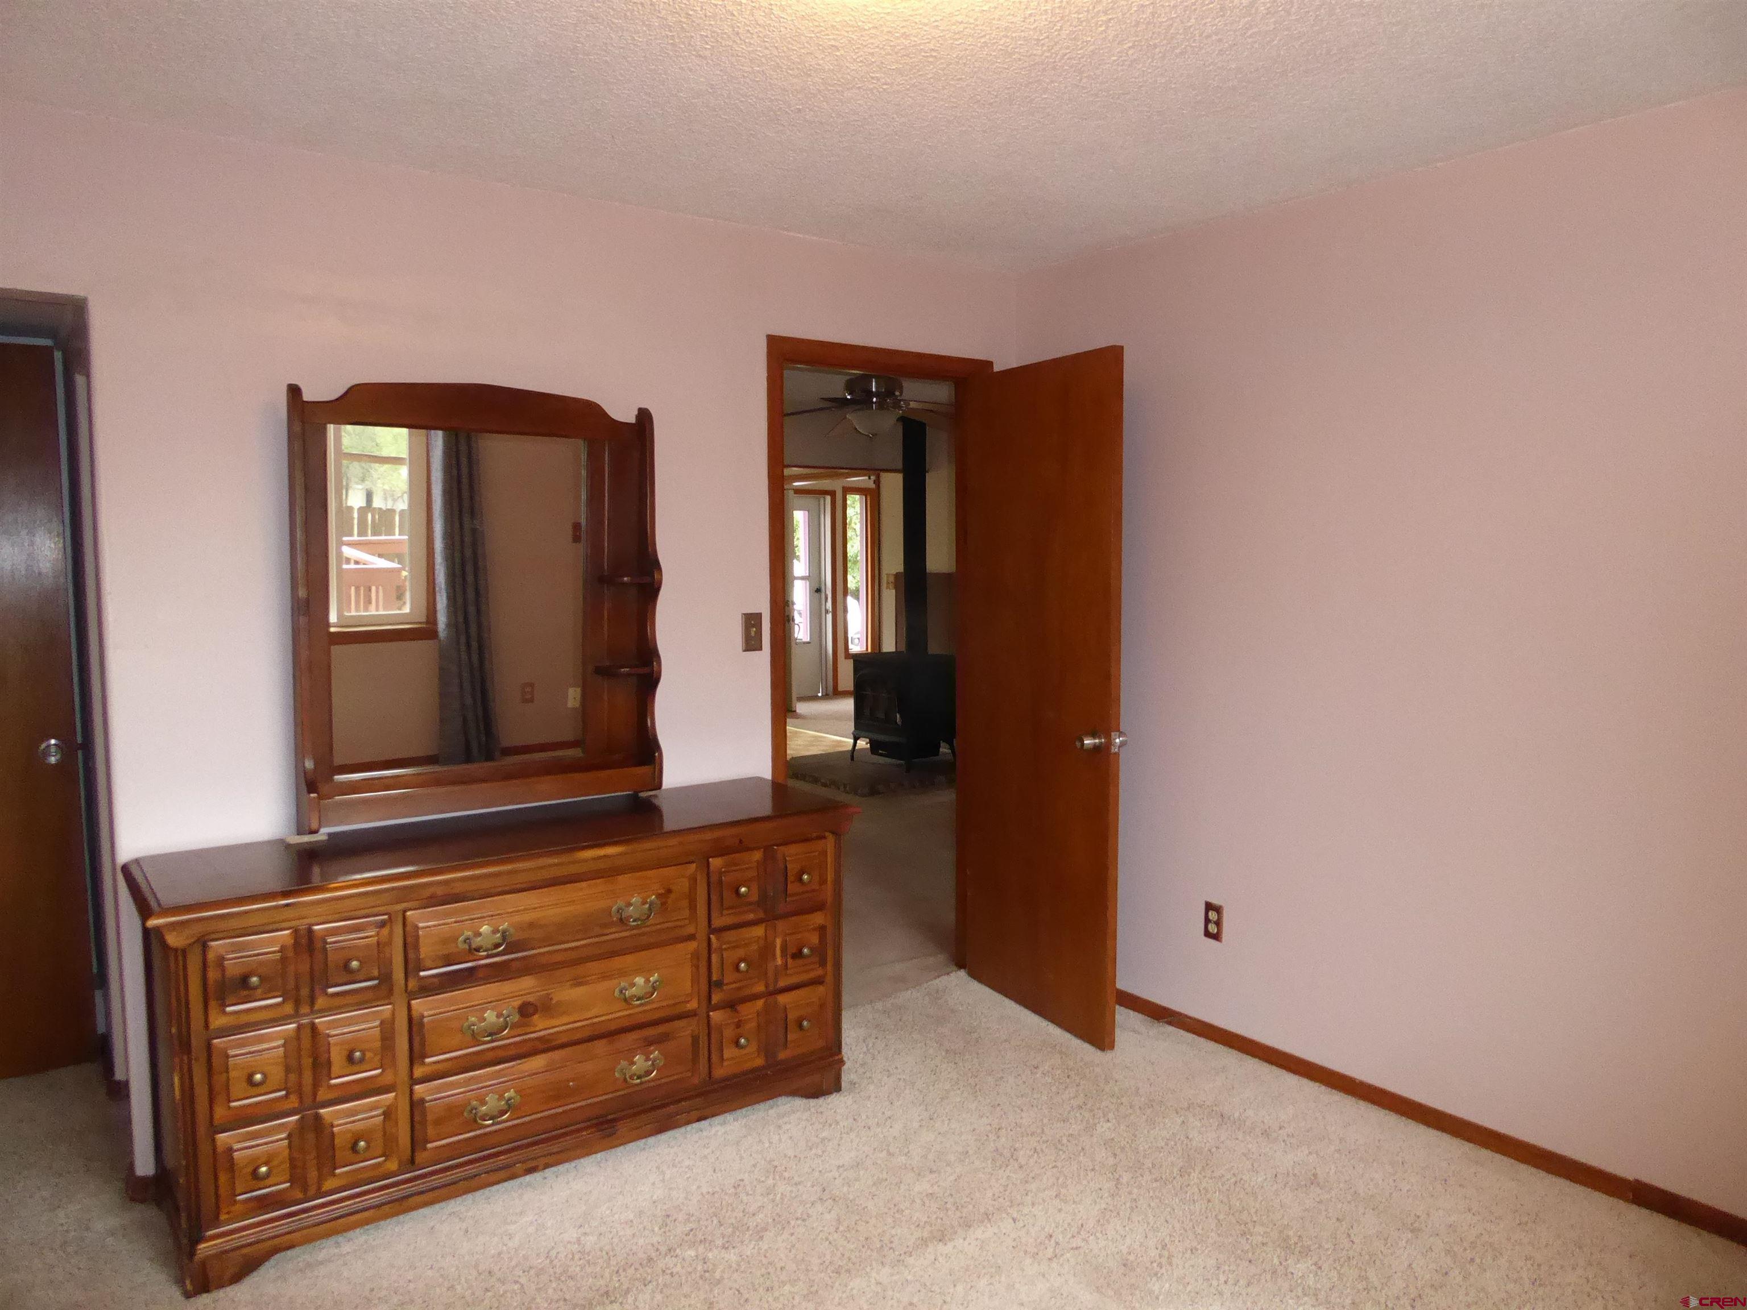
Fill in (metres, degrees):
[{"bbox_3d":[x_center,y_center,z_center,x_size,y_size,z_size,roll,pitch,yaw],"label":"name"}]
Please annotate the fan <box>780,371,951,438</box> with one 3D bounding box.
[{"bbox_3d":[0.003,-1.285,5.994,1.250,0.420,1.250,-5,7,-38],"label":"fan"}]

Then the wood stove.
[{"bbox_3d":[0.222,-0.401,7.704,0.550,2.195,0.600,-5,7,-38],"label":"wood stove"}]

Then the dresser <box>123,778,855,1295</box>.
[{"bbox_3d":[-0.855,0.831,3.025,1.655,0.806,0.490,-4,7,-34],"label":"dresser"}]

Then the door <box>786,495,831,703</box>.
[{"bbox_3d":[-0.826,-0.560,11.669,0.880,1.950,0.060,-5,7,-38],"label":"door"}]

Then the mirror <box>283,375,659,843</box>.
[{"bbox_3d":[-0.987,-0.142,3.114,0.900,1.065,0.115,-4,7,-34],"label":"mirror"}]

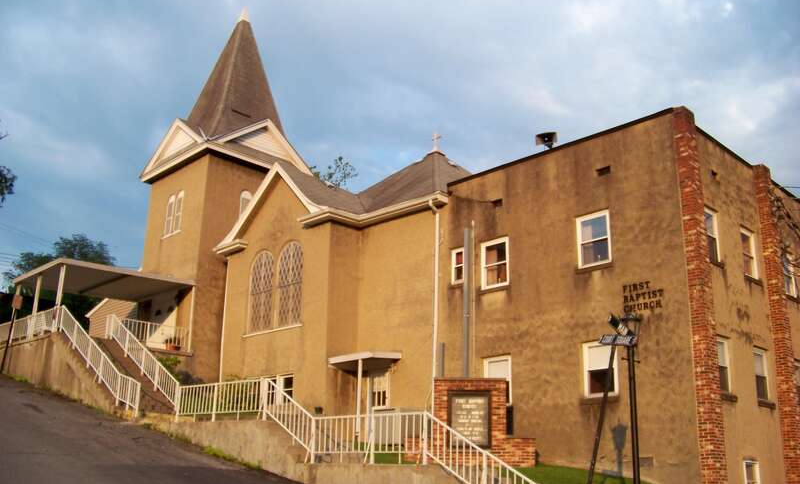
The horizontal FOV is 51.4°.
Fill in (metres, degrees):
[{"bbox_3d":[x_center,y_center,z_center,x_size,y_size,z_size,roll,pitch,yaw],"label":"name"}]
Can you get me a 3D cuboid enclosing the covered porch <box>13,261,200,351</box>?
[{"bbox_3d":[-10.210,2.520,28.498,4.786,2.398,3.948,17,-22,-42],"label":"covered porch"}]

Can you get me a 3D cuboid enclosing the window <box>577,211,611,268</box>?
[{"bbox_3d":[4.649,-0.054,19.877,0.120,1.260,0.892,17,-22,-42],"label":"window"}]

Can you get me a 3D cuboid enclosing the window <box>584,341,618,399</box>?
[{"bbox_3d":[4.595,2.934,18.996,0.120,1.210,0.880,17,-22,-42],"label":"window"}]

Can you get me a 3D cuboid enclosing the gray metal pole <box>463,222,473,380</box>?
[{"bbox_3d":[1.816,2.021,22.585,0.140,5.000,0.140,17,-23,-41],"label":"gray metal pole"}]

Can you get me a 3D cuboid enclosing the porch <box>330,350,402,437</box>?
[{"bbox_3d":[-1.054,4.389,23.615,1.160,2.300,1.850,17,-22,-42],"label":"porch"}]

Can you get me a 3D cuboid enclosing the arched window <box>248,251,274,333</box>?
[{"bbox_3d":[-4.491,1.613,27.340,0.180,2.740,1.219,17,-22,-42],"label":"arched window"}]

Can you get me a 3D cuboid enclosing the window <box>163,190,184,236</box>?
[{"bbox_3d":[-8.506,-1.029,31.495,0.200,1.611,1.321,17,-22,-42],"label":"window"}]

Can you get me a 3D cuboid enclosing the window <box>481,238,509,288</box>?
[{"bbox_3d":[2.524,0.578,21.922,0.120,1.279,0.908,17,-22,-42],"label":"window"}]

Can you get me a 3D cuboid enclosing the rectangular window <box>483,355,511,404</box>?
[{"bbox_3d":[2.490,3.526,21.034,0.120,1.245,0.857,17,-22,-42],"label":"rectangular window"}]

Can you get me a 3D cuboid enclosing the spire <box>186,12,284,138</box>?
[{"bbox_3d":[-6.744,-6.379,34.441,3.721,7.235,3.721,17,-22,-42],"label":"spire"}]

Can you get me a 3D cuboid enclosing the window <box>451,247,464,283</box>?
[{"bbox_3d":[1.638,0.655,22.834,0.120,0.981,0.528,17,-22,-42],"label":"window"}]

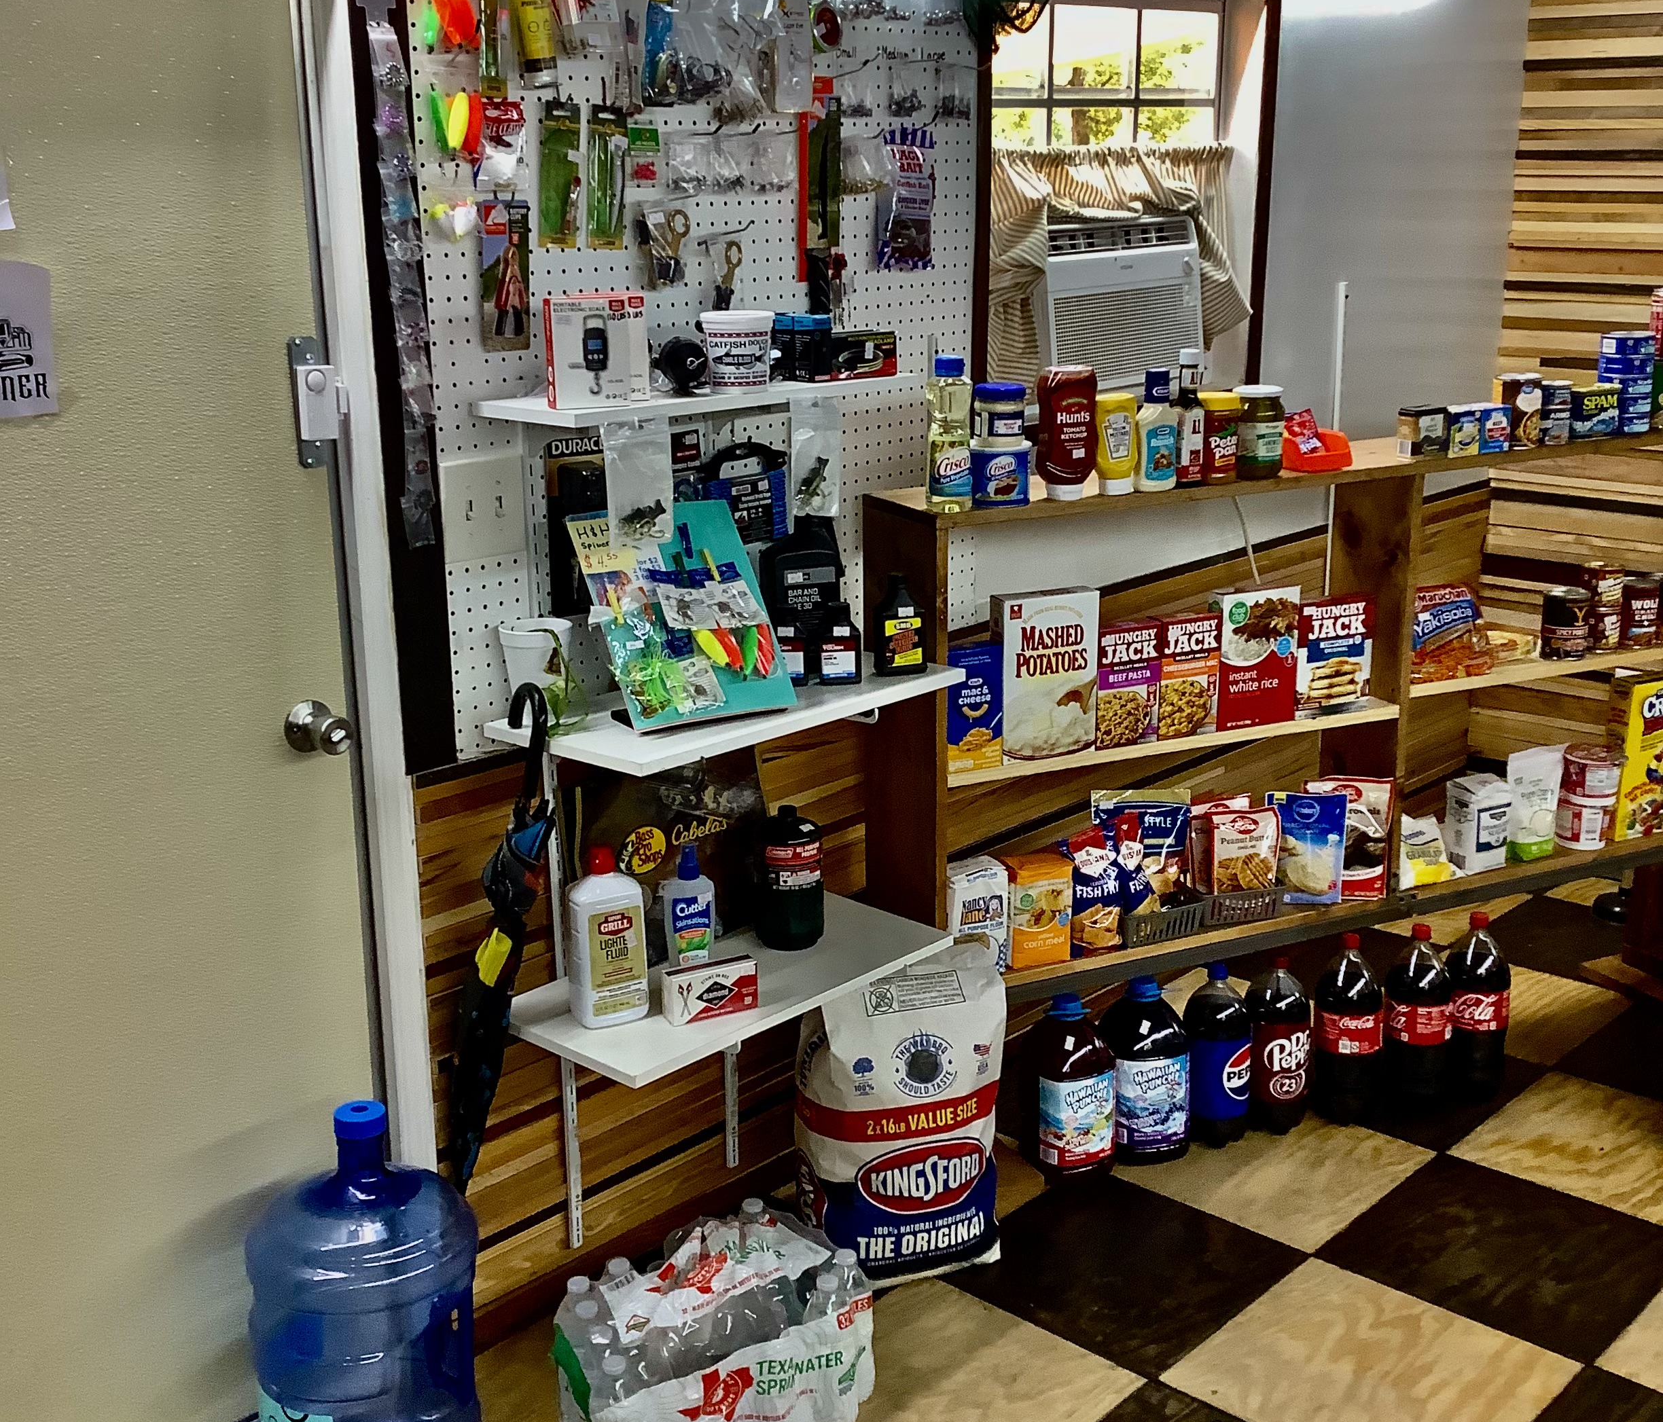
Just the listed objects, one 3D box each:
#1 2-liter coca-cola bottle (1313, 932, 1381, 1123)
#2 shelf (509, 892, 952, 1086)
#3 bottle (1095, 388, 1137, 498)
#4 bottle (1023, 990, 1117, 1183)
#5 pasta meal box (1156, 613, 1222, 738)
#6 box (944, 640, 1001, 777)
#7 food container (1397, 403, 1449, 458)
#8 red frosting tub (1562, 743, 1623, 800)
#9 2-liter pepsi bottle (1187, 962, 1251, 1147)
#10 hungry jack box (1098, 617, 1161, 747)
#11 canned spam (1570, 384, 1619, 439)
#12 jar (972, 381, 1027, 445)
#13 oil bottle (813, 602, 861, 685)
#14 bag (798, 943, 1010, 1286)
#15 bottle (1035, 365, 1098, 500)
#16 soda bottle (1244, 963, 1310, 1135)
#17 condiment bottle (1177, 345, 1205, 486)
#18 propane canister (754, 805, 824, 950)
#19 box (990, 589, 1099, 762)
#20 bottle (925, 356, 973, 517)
[{"bbox_3d":[0.850,0.514,3.244,0.108,0.315,0.108,-1,16,-2],"label":"2-liter coca-cola bottle"},{"bbox_3d":[-0.141,0.369,2.755,0.300,0.017,0.606,14,21,41],"label":"shelf"},{"bbox_3d":[0.417,-0.390,2.897,0.065,0.145,0.043,-8,17,-24],"label":"bottle"},{"bbox_3d":[0.375,0.581,3.140,0.122,0.284,0.128,-1,16,0],"label":"bottle"},{"bbox_3d":[0.544,-0.056,3.068,0.112,0.187,0.043,-8,17,-23],"label":"pasta meal box"},{"bbox_3d":[0.203,-0.005,2.888,0.091,0.181,0.033,-8,17,-24],"label":"box"},{"bbox_3d":[0.927,-0.436,3.110,0.062,0.075,0.041,-8,17,-23],"label":"food container"},{"bbox_3d":[1.317,0.108,3.440,0.099,0.078,0.099,-1,16,0],"label":"red frosting tub"},{"bbox_3d":[0.629,0.542,3.216,0.109,0.303,0.109,-1,16,0],"label":"2-liter pepsi bottle"},{"bbox_3d":[0.434,-0.041,2.979,0.113,0.185,0.045,-9,18,-26],"label":"hungry jack box"},{"bbox_3d":[1.270,-0.502,3.333,0.100,0.084,0.056,-8,17,-23],"label":"canned spam"},{"bbox_3d":[0.241,-0.422,2.831,0.075,0.083,0.075,-1,16,0],"label":"jar"},{"bbox_3d":[0.011,-0.093,2.691,0.056,0.106,0.036,-3,16,-7],"label":"oil bottle"},{"bbox_3d":[0.097,0.565,2.862,0.282,0.472,0.135,-7,17,-21],"label":"bag"},{"bbox_3d":[0.339,-0.400,2.850,0.089,0.188,0.056,-5,17,-16],"label":"bottle"},{"bbox_3d":[0.737,0.535,3.250,0.108,0.296,0.108,-1,16,0],"label":"soda bottle"},{"bbox_3d":[0.541,-0.445,3.002,0.058,0.200,0.055,-2,16,-6],"label":"condiment bottle"},{"bbox_3d":[-0.059,0.234,2.835,0.100,0.198,0.100,-1,16,0],"label":"propane canister"},{"bbox_3d":[0.315,-0.053,2.955,0.158,0.248,0.050,-8,17,-23],"label":"box"},{"bbox_3d":[0.165,-0.387,2.772,0.063,0.214,0.061,-1,16,0],"label":"bottle"}]

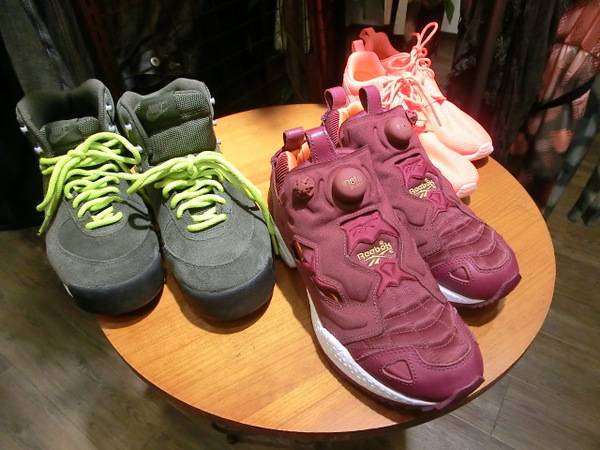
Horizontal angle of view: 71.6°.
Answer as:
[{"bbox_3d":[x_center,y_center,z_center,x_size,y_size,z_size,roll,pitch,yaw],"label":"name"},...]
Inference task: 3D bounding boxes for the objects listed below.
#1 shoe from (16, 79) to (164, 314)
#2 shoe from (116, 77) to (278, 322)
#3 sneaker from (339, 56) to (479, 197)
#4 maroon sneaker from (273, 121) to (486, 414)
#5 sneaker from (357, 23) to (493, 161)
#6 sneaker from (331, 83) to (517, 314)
[{"bbox_3d":[-0.236,-0.048,0.468,0.112,0.150,0.290,-17,45,-17],"label":"shoe"},{"bbox_3d":[-0.119,-0.048,0.464,0.112,0.150,0.290,-19,45,-18],"label":"shoe"},{"bbox_3d":[0.150,-0.156,0.598,0.095,0.120,0.284,-18,45,-17],"label":"sneaker"},{"bbox_3d":[0.057,0.017,0.390,0.105,0.150,0.288,-22,46,-21],"label":"maroon sneaker"},{"bbox_3d":[0.186,-0.209,0.654,0.095,0.122,0.284,-21,46,-20],"label":"sneaker"},{"bbox_3d":[0.118,-0.051,0.462,0.105,0.150,0.288,-25,48,-23],"label":"sneaker"}]

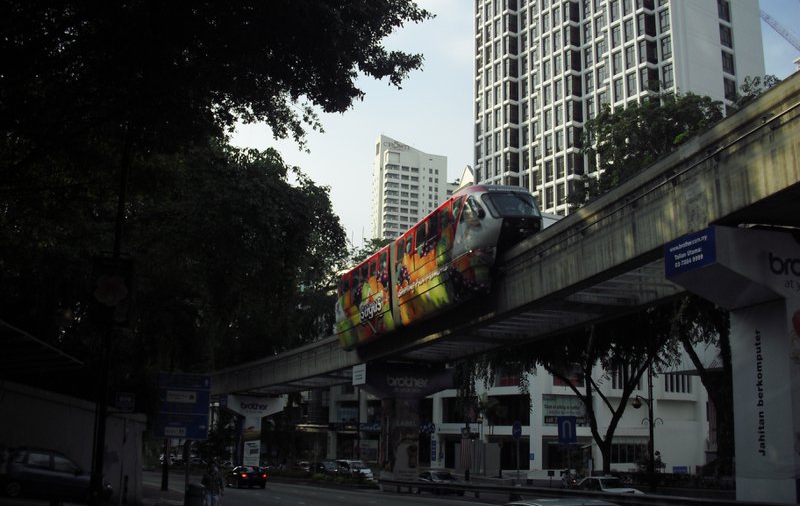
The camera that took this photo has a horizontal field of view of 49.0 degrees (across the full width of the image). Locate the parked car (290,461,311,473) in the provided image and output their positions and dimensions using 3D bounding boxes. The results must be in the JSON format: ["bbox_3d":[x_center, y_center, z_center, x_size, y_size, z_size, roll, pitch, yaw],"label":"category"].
[{"bbox_3d":[-9.503,20.826,84.421,1.680,1.430,4.200,8,-15,-24],"label":"parked car"}]

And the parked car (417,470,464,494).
[{"bbox_3d":[2.291,13.572,51.773,1.680,1.420,4.200,6,-14,-17],"label":"parked car"}]

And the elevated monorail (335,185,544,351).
[{"bbox_3d":[1.241,1.750,46.667,3.000,4.900,22.800,6,-14,-19],"label":"elevated monorail"}]

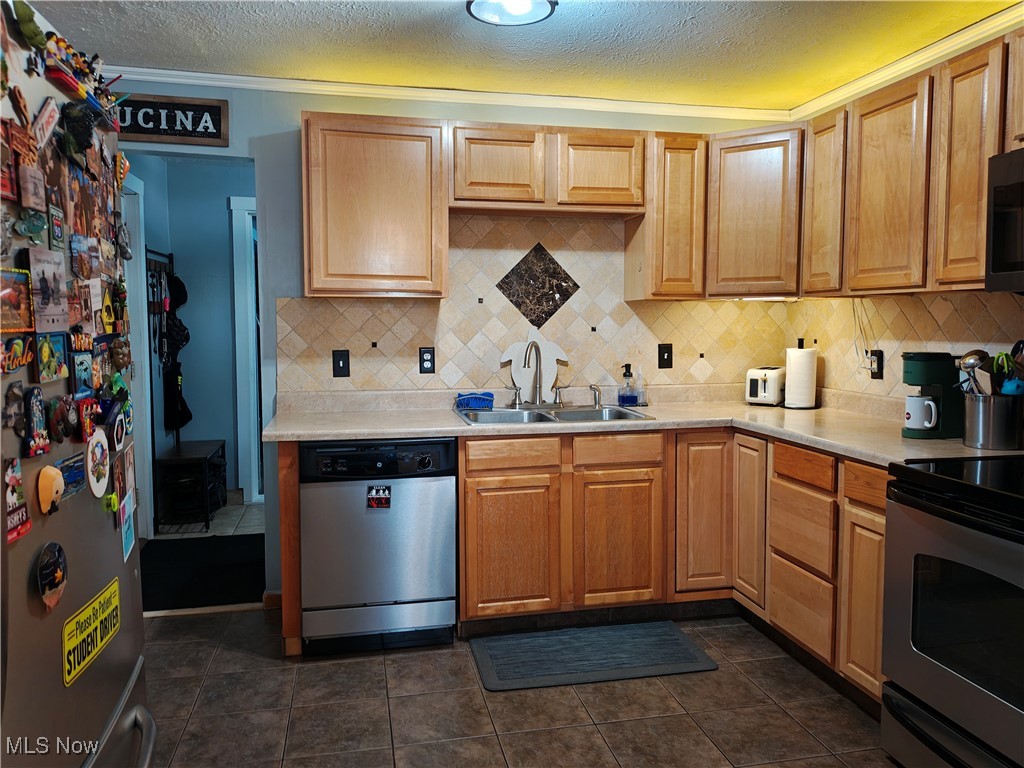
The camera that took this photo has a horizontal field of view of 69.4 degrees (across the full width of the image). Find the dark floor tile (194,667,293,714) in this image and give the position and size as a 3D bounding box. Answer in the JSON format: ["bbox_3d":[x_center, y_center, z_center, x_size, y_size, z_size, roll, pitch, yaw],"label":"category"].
[{"bbox_3d":[-0.955,1.109,2.668,0.326,0.010,0.315,-1,5,-12],"label":"dark floor tile"}]

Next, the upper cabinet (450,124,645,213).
[{"bbox_3d":[0.141,-0.983,3.464,0.914,0.361,0.330,-1,5,-12],"label":"upper cabinet"}]

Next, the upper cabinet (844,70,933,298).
[{"bbox_3d":[1.522,-0.715,2.754,0.325,0.760,0.463,-1,5,-12],"label":"upper cabinet"}]

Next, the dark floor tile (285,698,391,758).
[{"bbox_3d":[-0.565,1.129,2.427,0.326,0.010,0.315,-1,5,-12],"label":"dark floor tile"}]

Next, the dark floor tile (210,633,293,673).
[{"bbox_3d":[-1.023,1.085,2.979,0.326,0.010,0.315,-1,5,-12],"label":"dark floor tile"}]

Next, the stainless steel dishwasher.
[{"bbox_3d":[-0.587,0.625,3.240,0.611,0.858,0.601,-1,5,-12],"label":"stainless steel dishwasher"}]

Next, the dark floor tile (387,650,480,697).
[{"bbox_3d":[-0.308,1.098,2.802,0.330,0.010,0.317,-1,5,-12],"label":"dark floor tile"}]

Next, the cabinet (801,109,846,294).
[{"bbox_3d":[1.458,-0.755,3.151,0.326,0.763,0.280,-1,4,-12],"label":"cabinet"}]

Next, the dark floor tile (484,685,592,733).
[{"bbox_3d":[0.081,1.119,2.566,0.326,0.010,0.315,-1,5,-12],"label":"dark floor tile"}]

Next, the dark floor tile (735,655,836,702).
[{"bbox_3d":[1.011,1.105,2.768,0.252,0.010,0.317,-1,5,-12],"label":"dark floor tile"}]

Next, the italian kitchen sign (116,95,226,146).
[{"bbox_3d":[-1.541,-1.147,3.209,0.587,0.202,0.020,-1,4,-12],"label":"italian kitchen sign"}]

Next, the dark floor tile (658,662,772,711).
[{"bbox_3d":[0.727,1.108,2.706,0.326,0.010,0.315,-1,5,-12],"label":"dark floor tile"}]

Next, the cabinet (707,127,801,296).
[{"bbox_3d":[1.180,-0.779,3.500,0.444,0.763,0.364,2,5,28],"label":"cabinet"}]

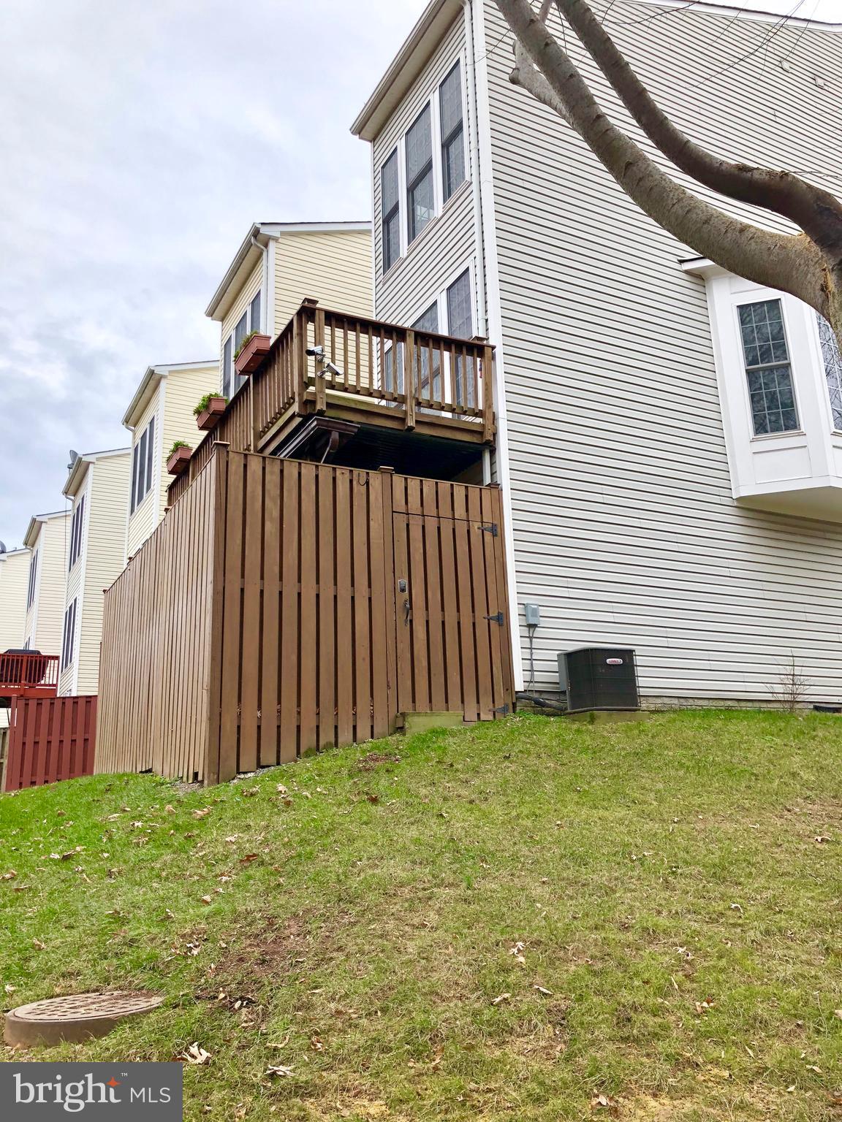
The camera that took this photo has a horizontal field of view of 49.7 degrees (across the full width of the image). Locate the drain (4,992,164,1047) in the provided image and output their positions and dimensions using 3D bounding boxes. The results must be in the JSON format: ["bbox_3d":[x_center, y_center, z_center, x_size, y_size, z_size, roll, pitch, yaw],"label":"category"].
[{"bbox_3d":[-1.485,2.065,4.046,0.666,0.150,0.666,6,-17,-27],"label":"drain"}]

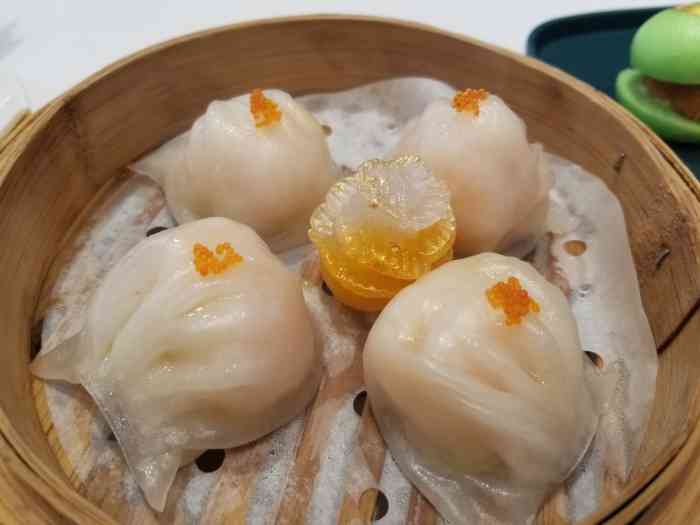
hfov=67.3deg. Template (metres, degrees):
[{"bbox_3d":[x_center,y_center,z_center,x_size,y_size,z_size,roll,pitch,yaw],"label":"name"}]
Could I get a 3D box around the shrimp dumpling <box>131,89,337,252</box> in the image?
[{"bbox_3d":[-0.030,-0.031,0.146,0.051,0.033,0.053,-27,59,-23],"label":"shrimp dumpling"}]

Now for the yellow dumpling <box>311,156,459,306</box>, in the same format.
[{"bbox_3d":[0.008,-0.008,0.138,0.036,0.021,0.037,2,52,-3],"label":"yellow dumpling"}]

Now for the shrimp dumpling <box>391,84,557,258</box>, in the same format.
[{"bbox_3d":[0.038,-0.030,0.150,0.048,0.033,0.045,18,53,10],"label":"shrimp dumpling"}]

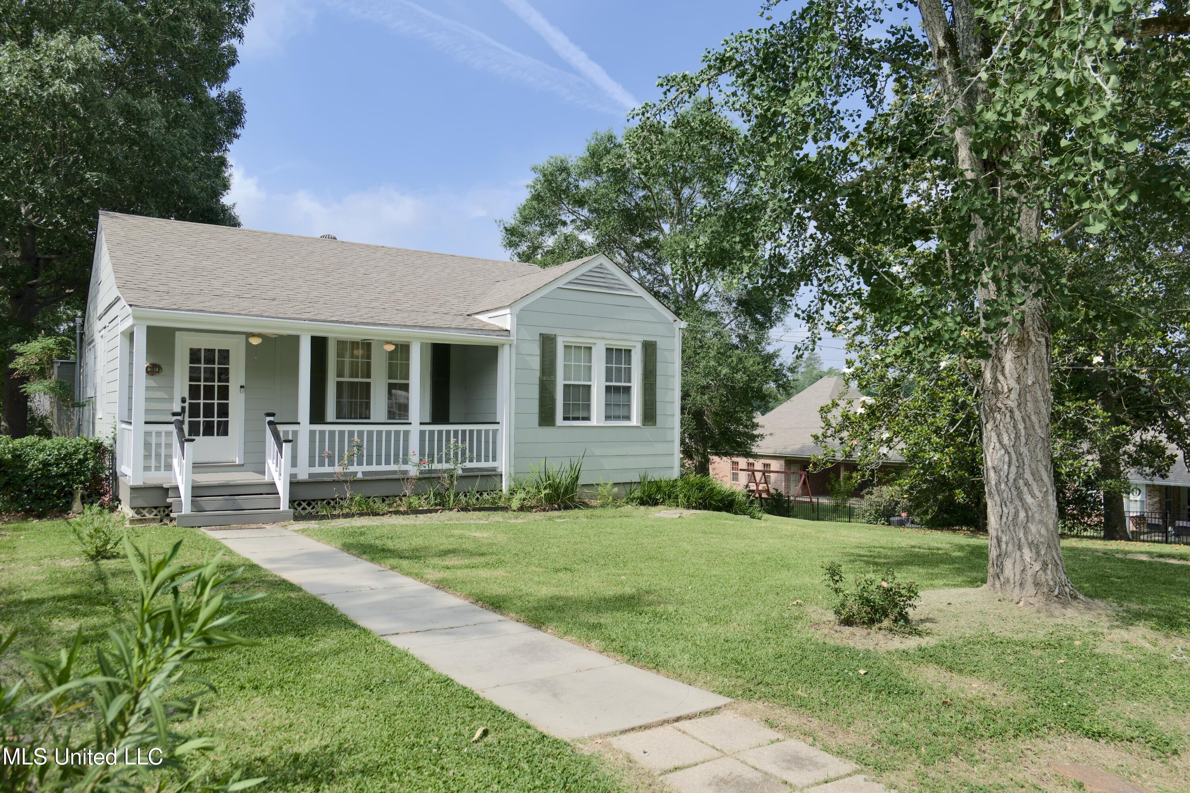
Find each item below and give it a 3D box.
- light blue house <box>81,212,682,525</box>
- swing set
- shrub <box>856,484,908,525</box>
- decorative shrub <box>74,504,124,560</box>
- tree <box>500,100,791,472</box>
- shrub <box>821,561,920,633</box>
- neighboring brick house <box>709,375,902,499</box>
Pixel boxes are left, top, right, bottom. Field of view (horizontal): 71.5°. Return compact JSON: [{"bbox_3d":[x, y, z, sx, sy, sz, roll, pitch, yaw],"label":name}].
[{"bbox_3d":[-5.127,-0.770,18.443,10.250,5.640,10.770,1,-1,-35],"label":"light blue house"},{"bbox_3d":[9.930,5.105,44.913,1.900,2.200,4.400,2,-1,-43],"label":"swing set"},{"bbox_3d":[13.437,5.076,38.713,2.500,1.950,2.200,1,-1,0],"label":"shrub"},{"bbox_3d":[-5.180,1.398,8.624,0.540,0.560,0.500,1,-1,0],"label":"decorative shrub"},{"bbox_3d":[2.380,-4.104,35.085,12.800,17.200,12.300,1,-1,0],"label":"tree"},{"bbox_3d":[1.913,1.346,5.713,0.660,0.470,0.580,1,-1,0],"label":"shrub"},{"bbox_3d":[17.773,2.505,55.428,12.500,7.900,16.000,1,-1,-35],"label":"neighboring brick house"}]

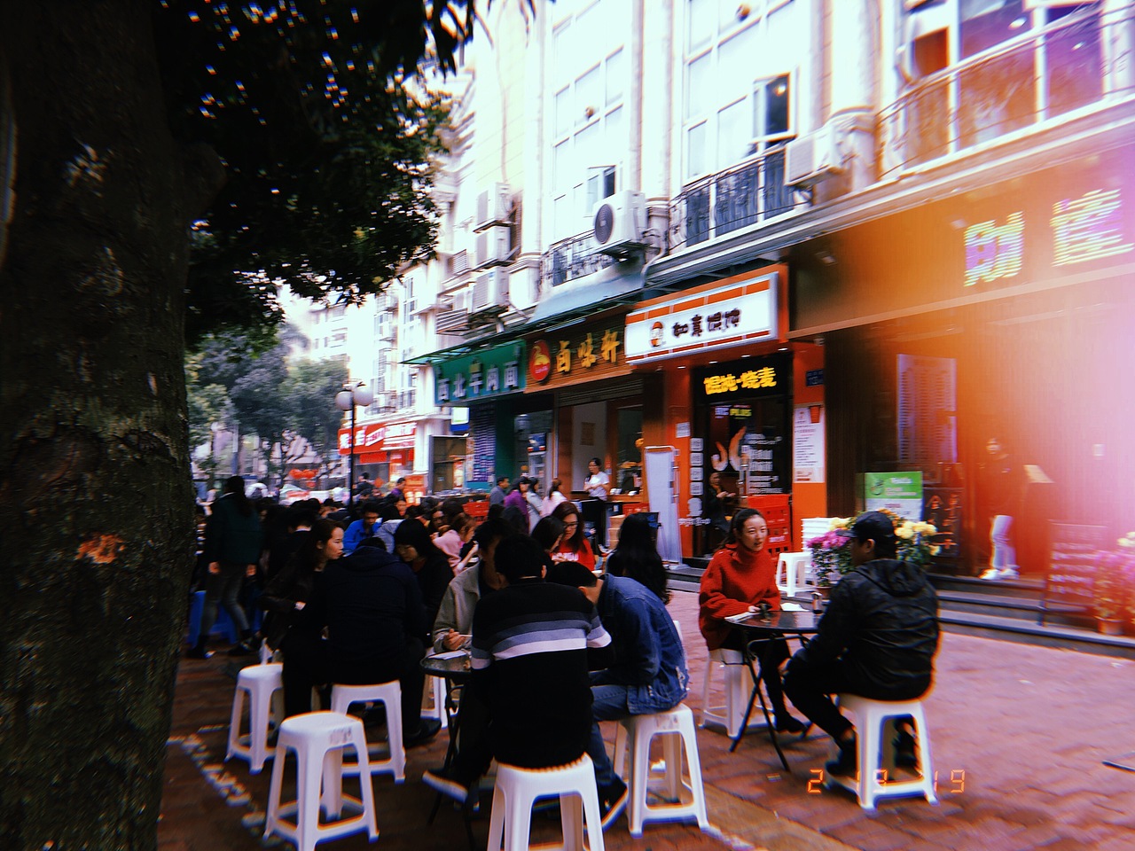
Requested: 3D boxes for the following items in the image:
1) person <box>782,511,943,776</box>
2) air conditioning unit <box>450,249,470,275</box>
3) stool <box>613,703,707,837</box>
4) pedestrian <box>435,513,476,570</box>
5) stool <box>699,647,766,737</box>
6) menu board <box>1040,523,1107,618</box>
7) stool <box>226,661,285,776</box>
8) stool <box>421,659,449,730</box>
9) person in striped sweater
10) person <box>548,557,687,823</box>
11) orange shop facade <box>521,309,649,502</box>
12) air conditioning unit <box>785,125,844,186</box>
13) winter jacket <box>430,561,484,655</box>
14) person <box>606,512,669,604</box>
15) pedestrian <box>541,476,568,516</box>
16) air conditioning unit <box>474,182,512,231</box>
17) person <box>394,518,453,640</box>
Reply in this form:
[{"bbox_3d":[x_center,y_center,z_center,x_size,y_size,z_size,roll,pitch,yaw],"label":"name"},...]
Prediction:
[{"bbox_3d":[1.378,1.028,4.561,0.530,1.250,0.700,4,-5,-43],"label":"person"},{"bbox_3d":[-2.104,-3.268,19.354,0.290,0.470,0.700,2,-4,-31],"label":"air conditioning unit"},{"bbox_3d":[0.378,1.450,4.077,0.340,0.470,0.340,1,-4,-17],"label":"stool"},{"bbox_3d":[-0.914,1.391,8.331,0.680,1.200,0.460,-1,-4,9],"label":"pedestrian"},{"bbox_3d":[1.007,1.558,5.657,0.340,0.470,0.340,2,-5,-31],"label":"stool"},{"bbox_3d":[4.748,1.395,8.856,0.420,0.980,0.580,3,-5,-32],"label":"menu board"},{"bbox_3d":[-1.564,1.538,5.016,0.345,0.460,0.345,4,-5,-45],"label":"stool"},{"bbox_3d":[-0.875,1.607,5.883,0.360,0.470,0.360,-1,-4,15],"label":"stool"},{"bbox_3d":[-0.190,1.041,3.589,0.680,1.260,0.920,1,-4,-10],"label":"person in striped sweater"},{"bbox_3d":[0.223,1.169,4.207,0.660,1.130,0.500,0,-4,5],"label":"person"},{"bbox_3d":[0.376,0.137,17.011,0.700,4.150,4.120,2,-4,-31],"label":"orange shop facade"},{"bbox_3d":[3.108,-3.322,11.799,0.300,0.530,0.790,2,-4,-31],"label":"air conditioning unit"},{"bbox_3d":[-0.442,0.951,4.496,0.500,0.620,0.440,2,-4,-30],"label":"winter jacket"},{"bbox_3d":[0.395,1.219,6.267,0.480,1.290,0.680,2,-4,-24],"label":"person"},{"bbox_3d":[-0.197,1.601,14.526,0.340,1.600,0.460,3,-5,-37],"label":"pedestrian"},{"bbox_3d":[-1.376,-4.078,17.882,0.340,0.640,0.840,2,-4,-31],"label":"air conditioning unit"},{"bbox_3d":[-0.902,1.159,5.514,0.700,1.240,0.500,2,-4,-30],"label":"person"}]

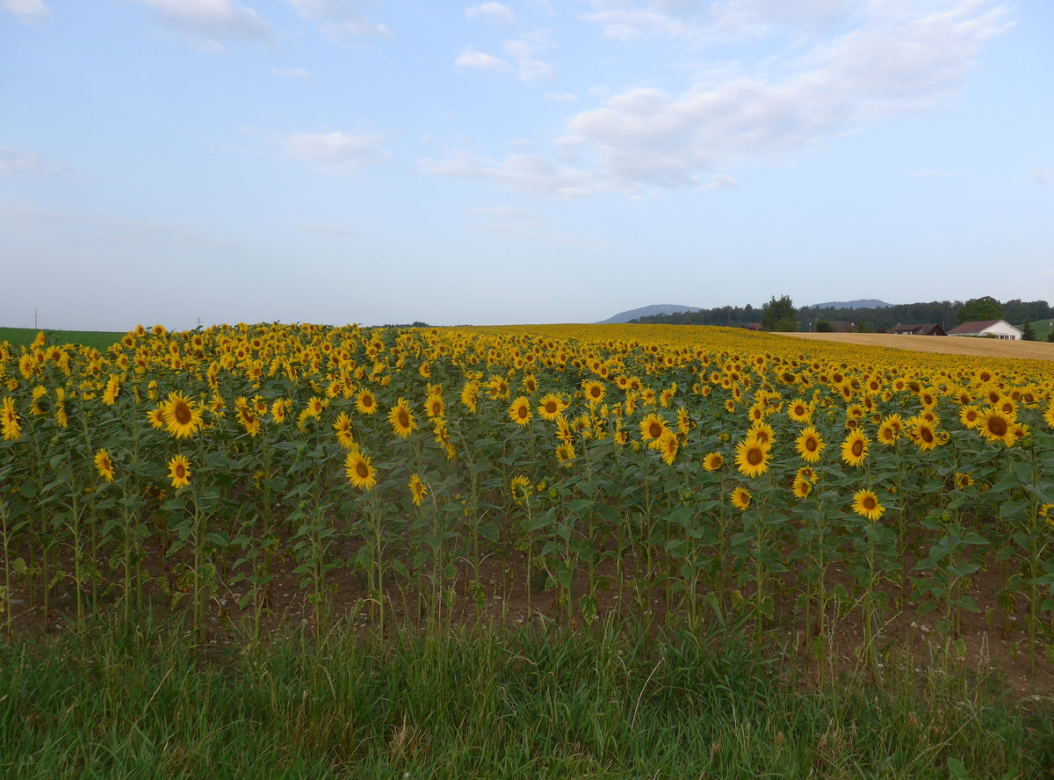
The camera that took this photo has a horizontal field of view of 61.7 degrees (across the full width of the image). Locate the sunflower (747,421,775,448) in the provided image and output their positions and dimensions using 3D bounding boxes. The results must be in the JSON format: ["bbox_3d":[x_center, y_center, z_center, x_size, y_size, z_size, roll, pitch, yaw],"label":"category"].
[{"bbox_3d":[1.458,0.282,5.500,0.179,0.190,0.066,1,3,28],"label":"sunflower"}]

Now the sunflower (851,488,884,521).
[{"bbox_3d":[1.735,0.584,4.500,0.155,0.165,0.053,2,4,38],"label":"sunflower"}]

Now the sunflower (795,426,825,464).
[{"bbox_3d":[1.567,0.305,4.900,0.190,0.205,0.075,2,7,36],"label":"sunflower"}]

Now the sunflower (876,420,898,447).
[{"bbox_3d":[2.287,0.276,5.600,0.057,0.165,0.155,-2,3,-32],"label":"sunflower"}]

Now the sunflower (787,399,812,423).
[{"bbox_3d":[2.035,0.161,6.600,0.175,0.180,0.070,2,9,32],"label":"sunflower"}]

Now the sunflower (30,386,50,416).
[{"bbox_3d":[-3.420,0.083,6.200,0.100,0.235,0.235,-2,3,-24],"label":"sunflower"}]

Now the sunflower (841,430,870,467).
[{"bbox_3d":[1.783,0.318,4.800,0.070,0.205,0.193,-2,3,-34],"label":"sunflower"}]

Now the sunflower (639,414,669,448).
[{"bbox_3d":[0.776,0.253,5.400,0.205,0.215,0.080,2,12,28],"label":"sunflower"}]

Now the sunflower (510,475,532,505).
[{"bbox_3d":[-0.043,0.643,5.700,0.165,0.185,0.070,-3,-8,-45],"label":"sunflower"}]

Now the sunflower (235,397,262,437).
[{"bbox_3d":[-1.794,0.179,5.700,0.220,0.250,0.085,2,26,35],"label":"sunflower"}]

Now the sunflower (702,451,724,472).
[{"bbox_3d":[1.184,0.454,5.600,0.135,0.130,0.065,3,-4,45],"label":"sunflower"}]

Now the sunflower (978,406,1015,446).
[{"bbox_3d":[2.765,0.215,5.200,0.221,0.235,0.075,2,4,36],"label":"sunflower"}]

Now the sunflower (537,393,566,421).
[{"bbox_3d":[0.179,0.116,6.300,0.200,0.200,0.075,0,3,8],"label":"sunflower"}]

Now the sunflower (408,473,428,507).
[{"bbox_3d":[-0.644,0.587,5.200,0.060,0.195,0.170,-3,4,-43],"label":"sunflower"}]

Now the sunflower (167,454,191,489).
[{"bbox_3d":[-2.046,0.481,5.200,0.170,0.200,0.060,1,3,25],"label":"sunflower"}]

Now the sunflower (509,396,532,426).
[{"bbox_3d":[-0.048,0.150,6.400,0.200,0.215,0.070,2,4,40],"label":"sunflower"}]

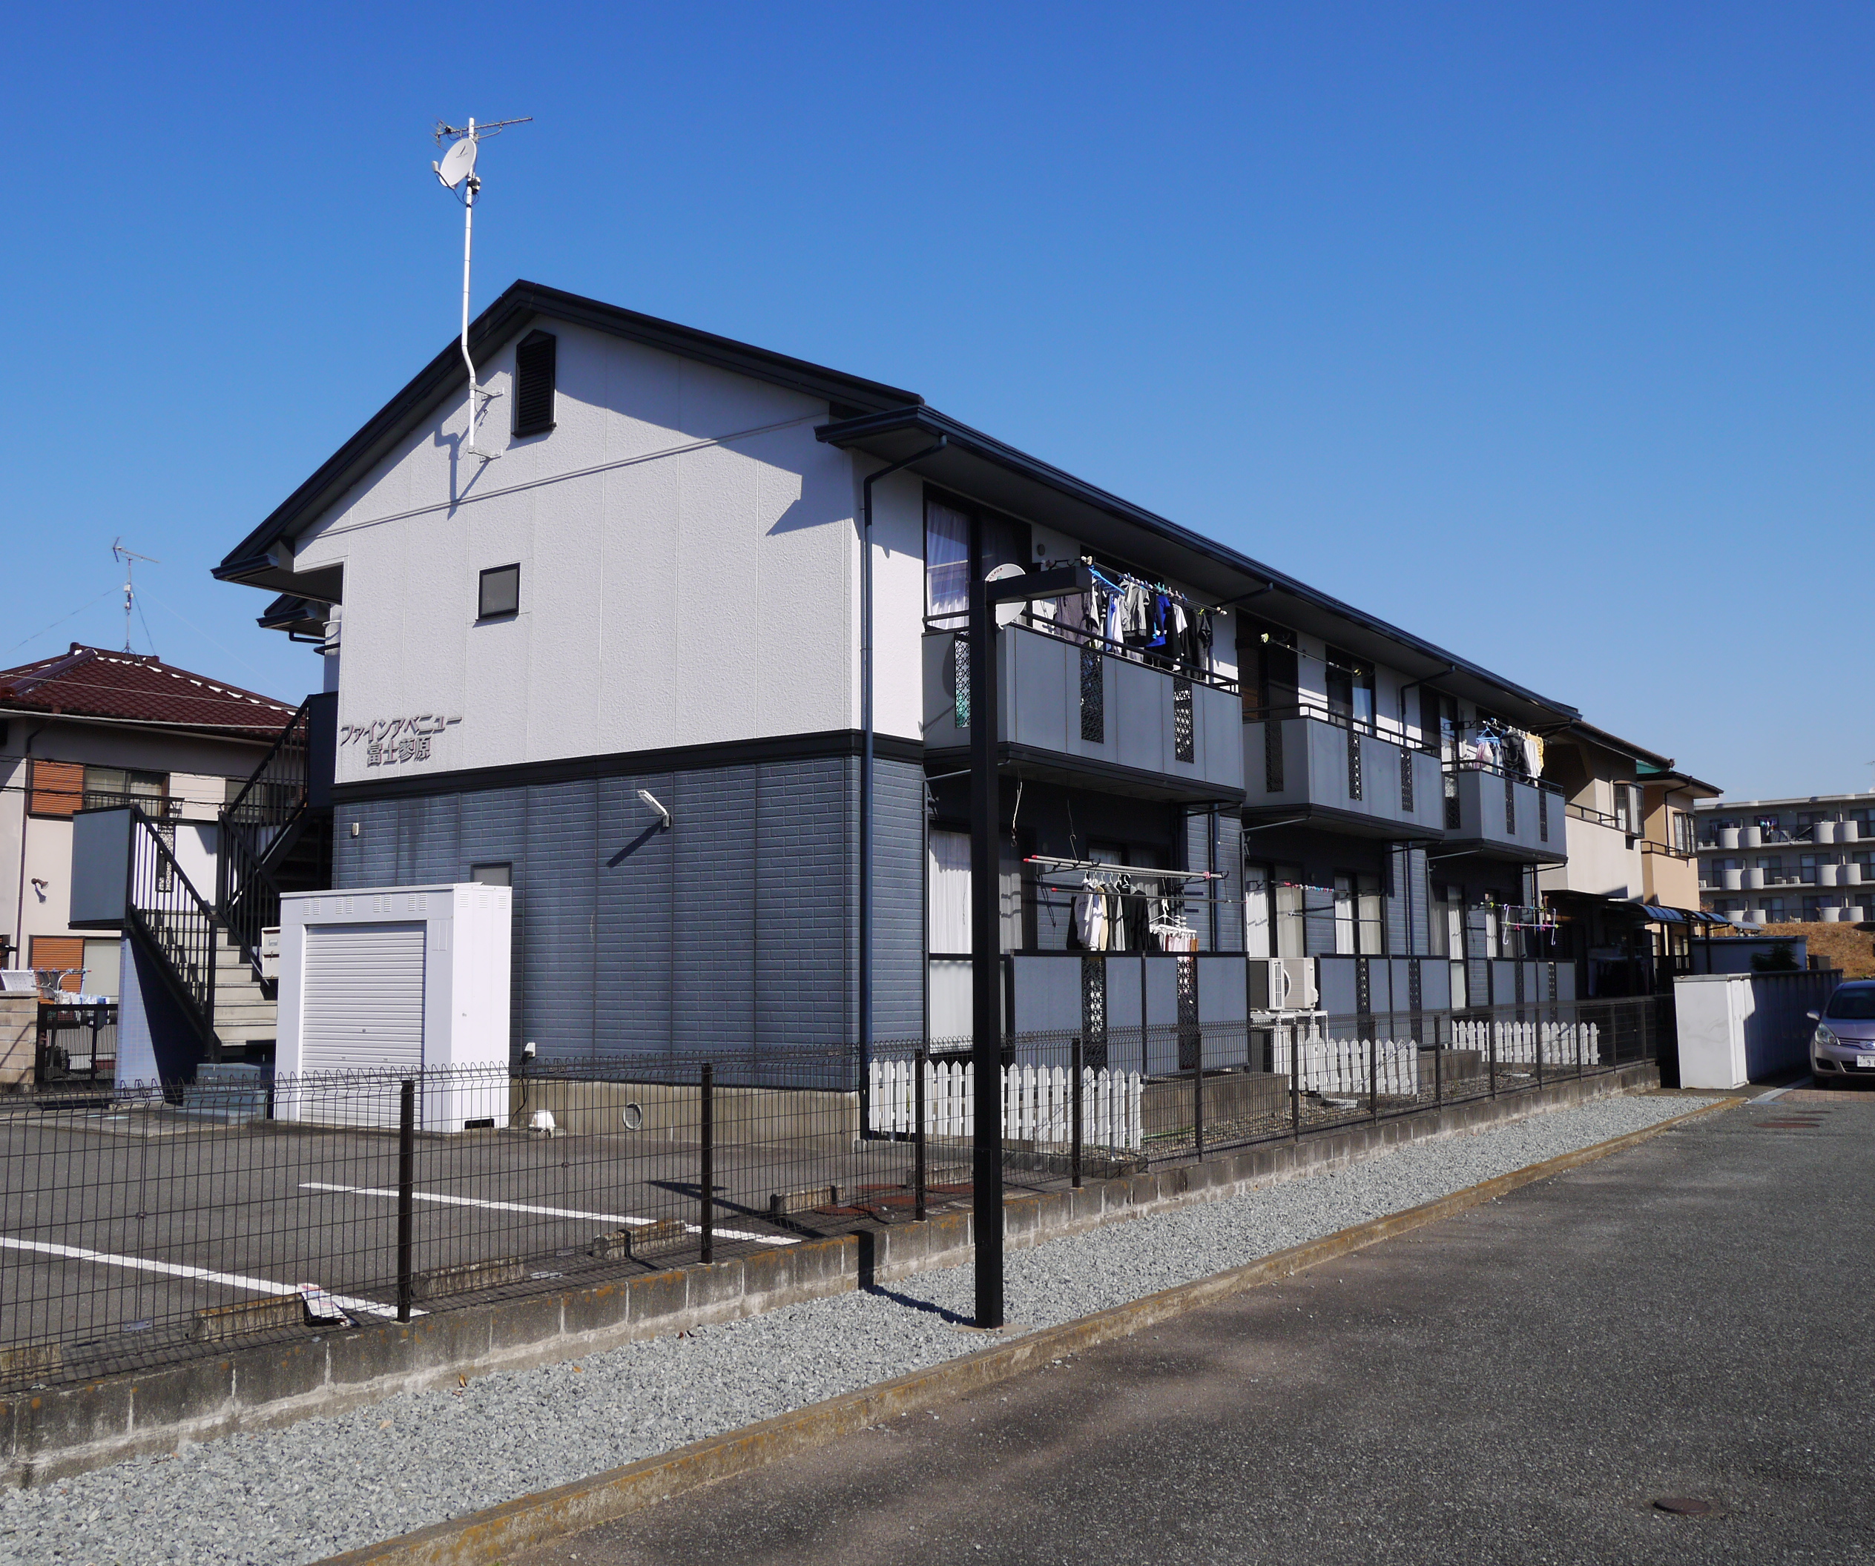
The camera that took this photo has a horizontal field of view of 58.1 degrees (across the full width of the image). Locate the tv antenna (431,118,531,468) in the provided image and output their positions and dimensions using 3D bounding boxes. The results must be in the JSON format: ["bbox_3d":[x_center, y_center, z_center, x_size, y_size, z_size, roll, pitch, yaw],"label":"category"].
[{"bbox_3d":[-4.741,-5.113,17.336,1.080,3.700,0.720,-7,-9,45],"label":"tv antenna"}]

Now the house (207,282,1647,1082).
[{"bbox_3d":[1.869,0.112,25.474,10.200,8.500,21.800,-5,-8,35],"label":"house"}]

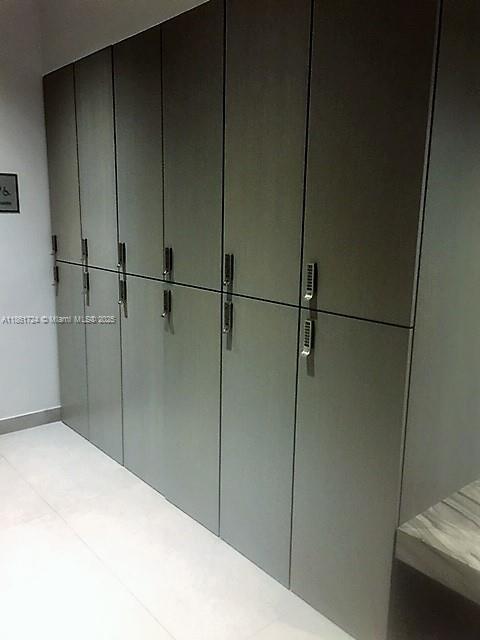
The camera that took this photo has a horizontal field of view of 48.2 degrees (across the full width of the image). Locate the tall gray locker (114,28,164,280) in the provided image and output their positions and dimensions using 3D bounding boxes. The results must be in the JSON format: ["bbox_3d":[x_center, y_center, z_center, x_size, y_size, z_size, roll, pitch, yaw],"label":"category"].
[{"bbox_3d":[-0.324,-0.776,2.671,0.420,1.100,0.438,-8,15,-40],"label":"tall gray locker"}]

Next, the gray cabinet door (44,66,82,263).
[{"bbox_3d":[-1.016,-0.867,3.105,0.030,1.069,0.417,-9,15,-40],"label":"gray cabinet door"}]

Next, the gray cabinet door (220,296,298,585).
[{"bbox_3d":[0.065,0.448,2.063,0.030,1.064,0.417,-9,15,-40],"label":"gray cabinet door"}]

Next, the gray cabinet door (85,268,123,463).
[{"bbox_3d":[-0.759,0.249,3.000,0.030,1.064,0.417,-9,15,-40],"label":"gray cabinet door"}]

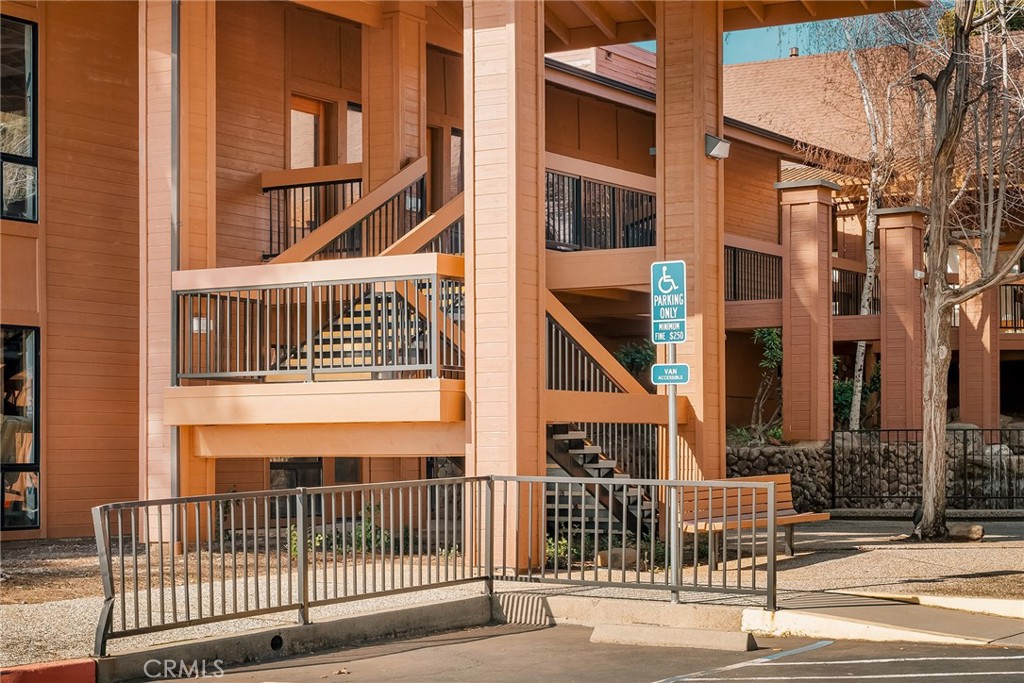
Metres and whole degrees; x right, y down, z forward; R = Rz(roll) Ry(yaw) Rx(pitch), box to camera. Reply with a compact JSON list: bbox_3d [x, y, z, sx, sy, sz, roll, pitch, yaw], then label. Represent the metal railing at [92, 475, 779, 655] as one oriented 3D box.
[{"bbox_3d":[-0.302,1.405,12.966,2.460,0.991,4.327,-2,-3,32],"label":"metal railing"}]

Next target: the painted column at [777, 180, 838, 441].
[{"bbox_3d":[4.134,-0.387,27.765,0.660,3.564,0.660,-2,-3,32],"label":"painted column"}]

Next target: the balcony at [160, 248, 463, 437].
[{"bbox_3d":[-1.548,0.044,18.631,3.142,1.462,1.500,-2,-3,32],"label":"balcony"}]

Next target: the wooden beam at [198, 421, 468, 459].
[{"bbox_3d":[-1.666,0.911,18.584,3.292,0.320,0.130,-2,-3,32],"label":"wooden beam"}]

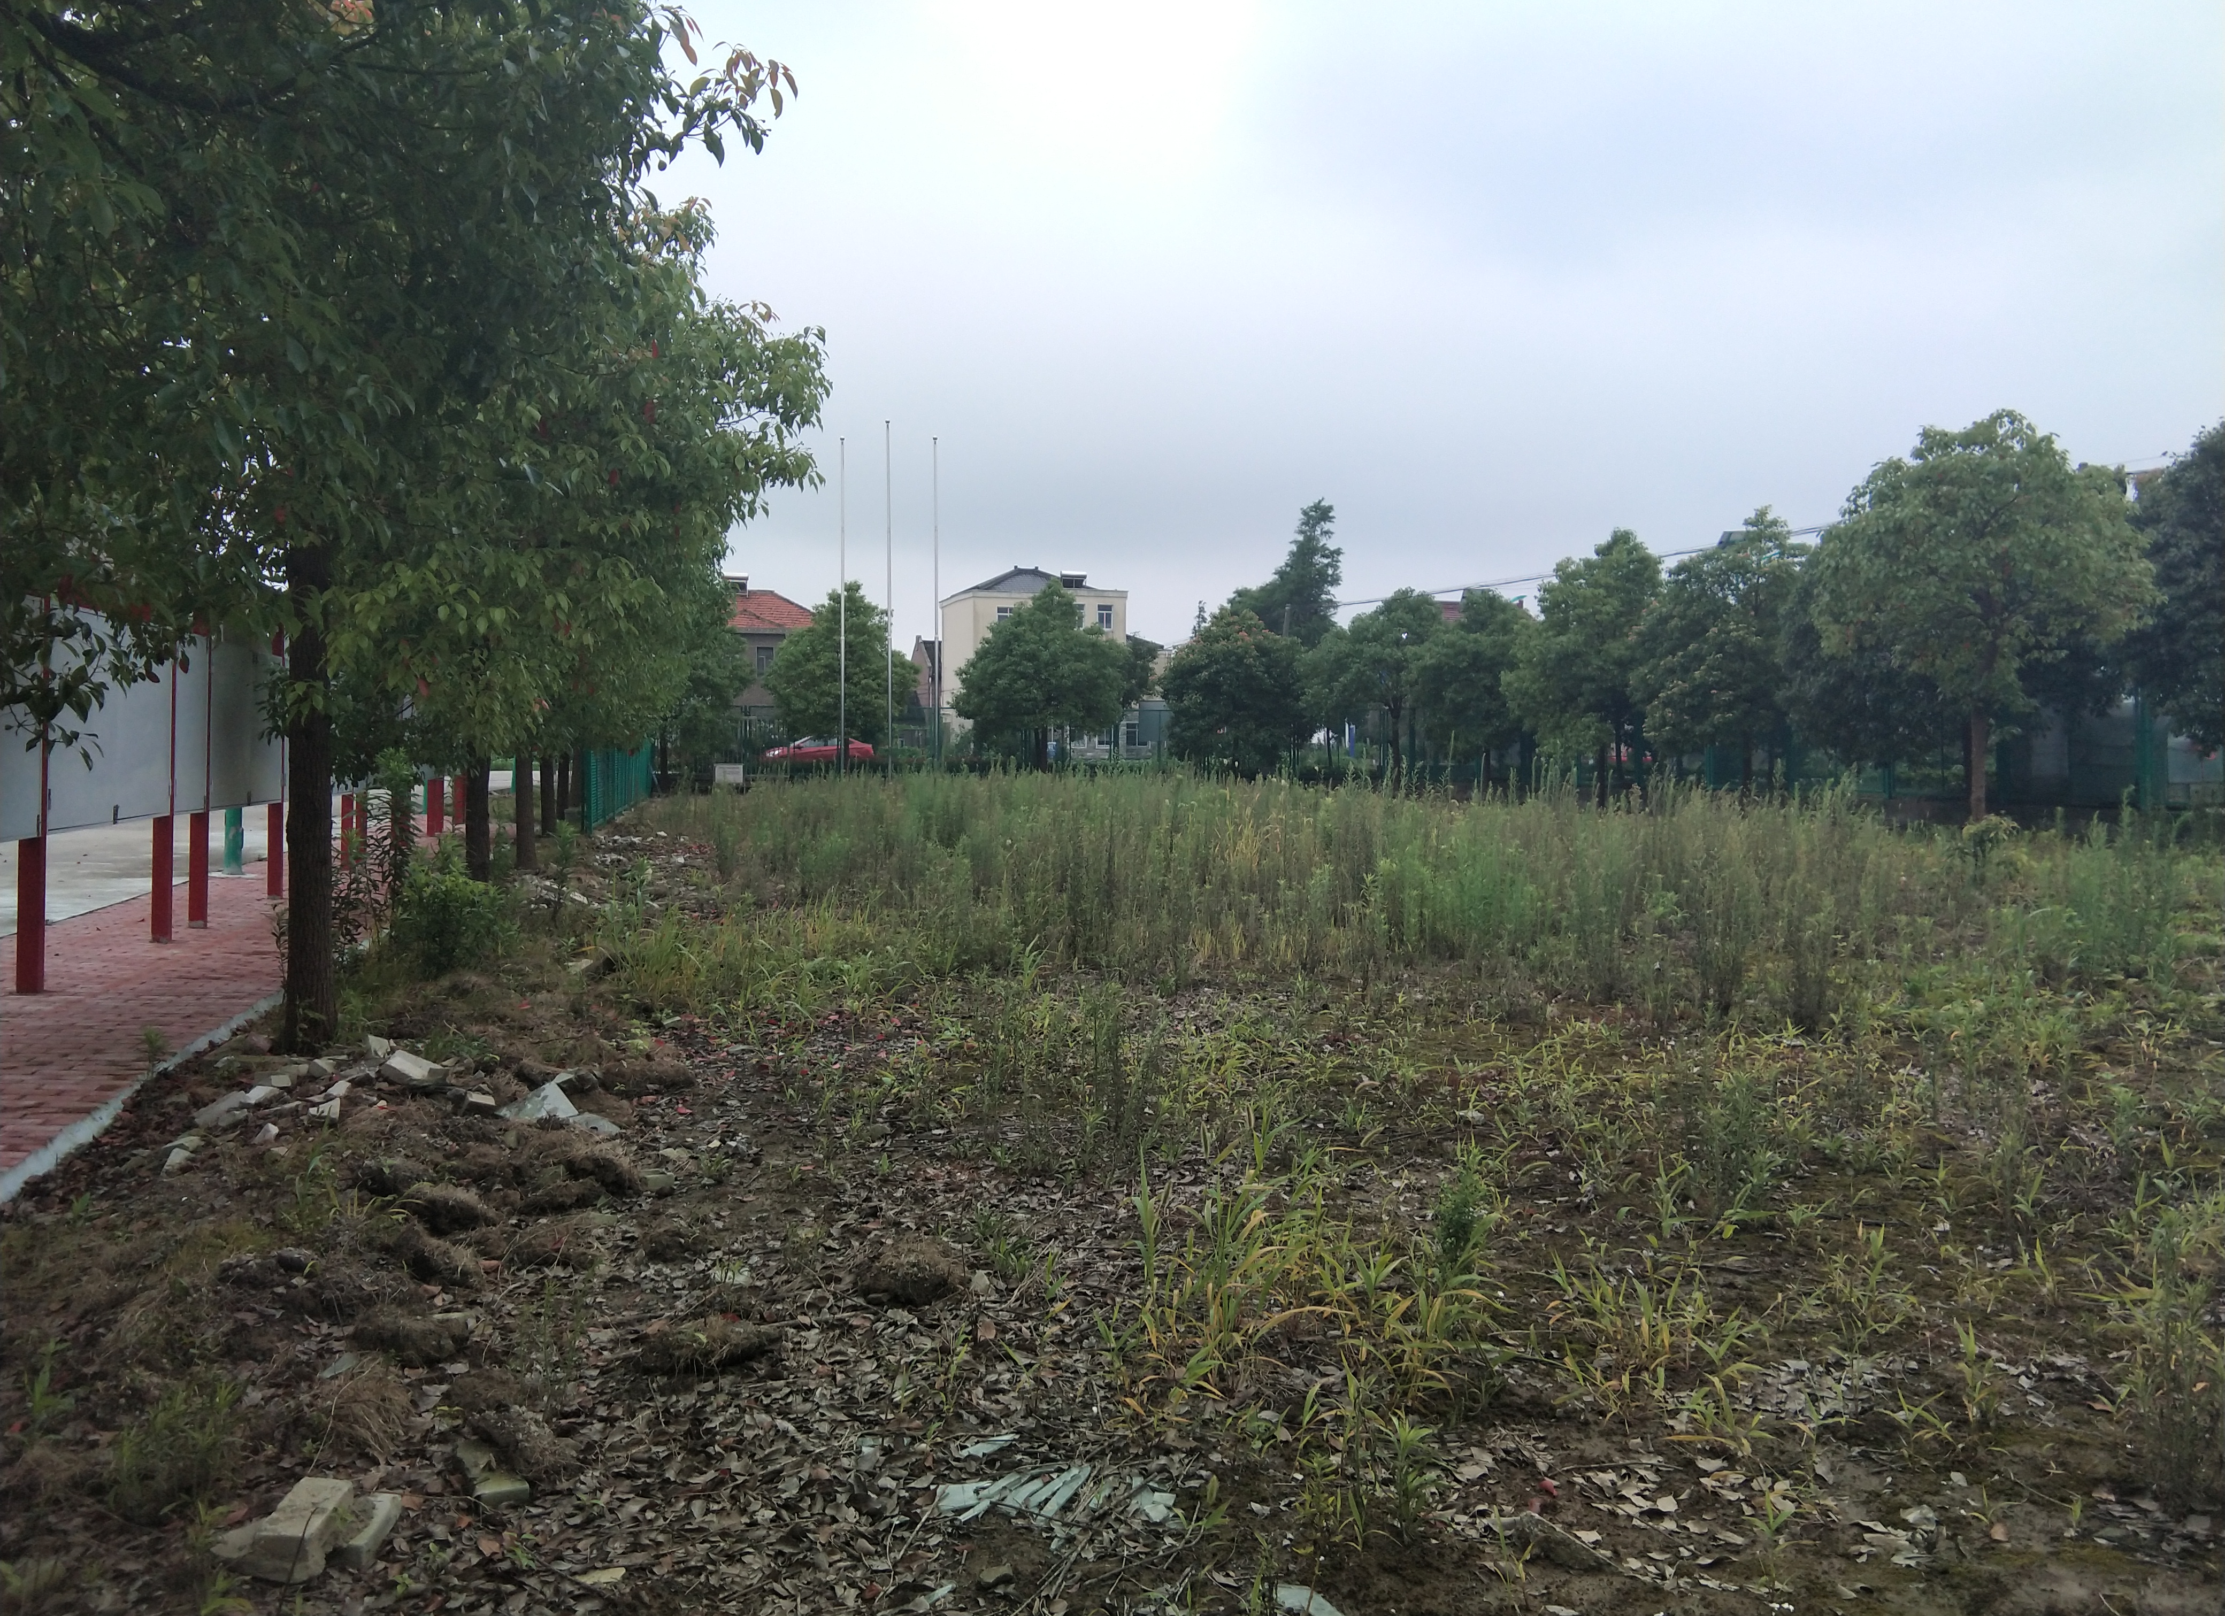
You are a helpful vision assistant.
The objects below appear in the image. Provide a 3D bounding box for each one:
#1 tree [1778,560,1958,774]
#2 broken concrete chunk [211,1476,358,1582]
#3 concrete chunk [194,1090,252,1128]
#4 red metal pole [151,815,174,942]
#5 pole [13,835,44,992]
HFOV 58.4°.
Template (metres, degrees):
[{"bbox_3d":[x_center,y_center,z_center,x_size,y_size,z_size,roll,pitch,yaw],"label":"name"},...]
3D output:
[{"bbox_3d":[12.739,-1.820,32.959,3.900,4.540,3.900,0,2,0],"label":"tree"},{"bbox_3d":[-1.545,1.338,3.704,0.200,0.090,0.250,0,2,-4],"label":"broken concrete chunk"},{"bbox_3d":[-3.550,1.204,7.992,0.180,0.085,0.220,1,2,22],"label":"concrete chunk"},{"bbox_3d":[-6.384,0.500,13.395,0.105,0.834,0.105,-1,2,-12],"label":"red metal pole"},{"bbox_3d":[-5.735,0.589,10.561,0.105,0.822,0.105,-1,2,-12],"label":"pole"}]

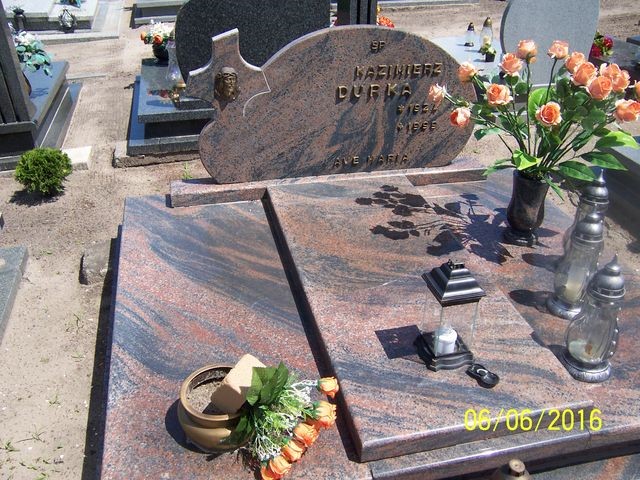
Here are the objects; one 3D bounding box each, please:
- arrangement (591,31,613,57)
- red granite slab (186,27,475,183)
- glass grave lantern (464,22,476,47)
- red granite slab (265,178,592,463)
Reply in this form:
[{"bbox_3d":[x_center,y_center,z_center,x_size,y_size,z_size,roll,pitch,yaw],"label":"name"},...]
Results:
[{"bbox_3d":[2.408,-1.673,5.220,0.230,0.220,0.220,-6,32,-12],"label":"arrangement"},{"bbox_3d":[0.077,-0.604,2.700,1.310,0.660,0.076,-6,32,-12],"label":"red granite slab"},{"bbox_3d":[1.388,-1.889,5.604,0.102,0.200,0.102,-6,32,-12],"label":"glass grave lantern"},{"bbox_3d":[0.248,0.126,2.175,0.642,0.064,1.460,-6,32,-12],"label":"red granite slab"}]

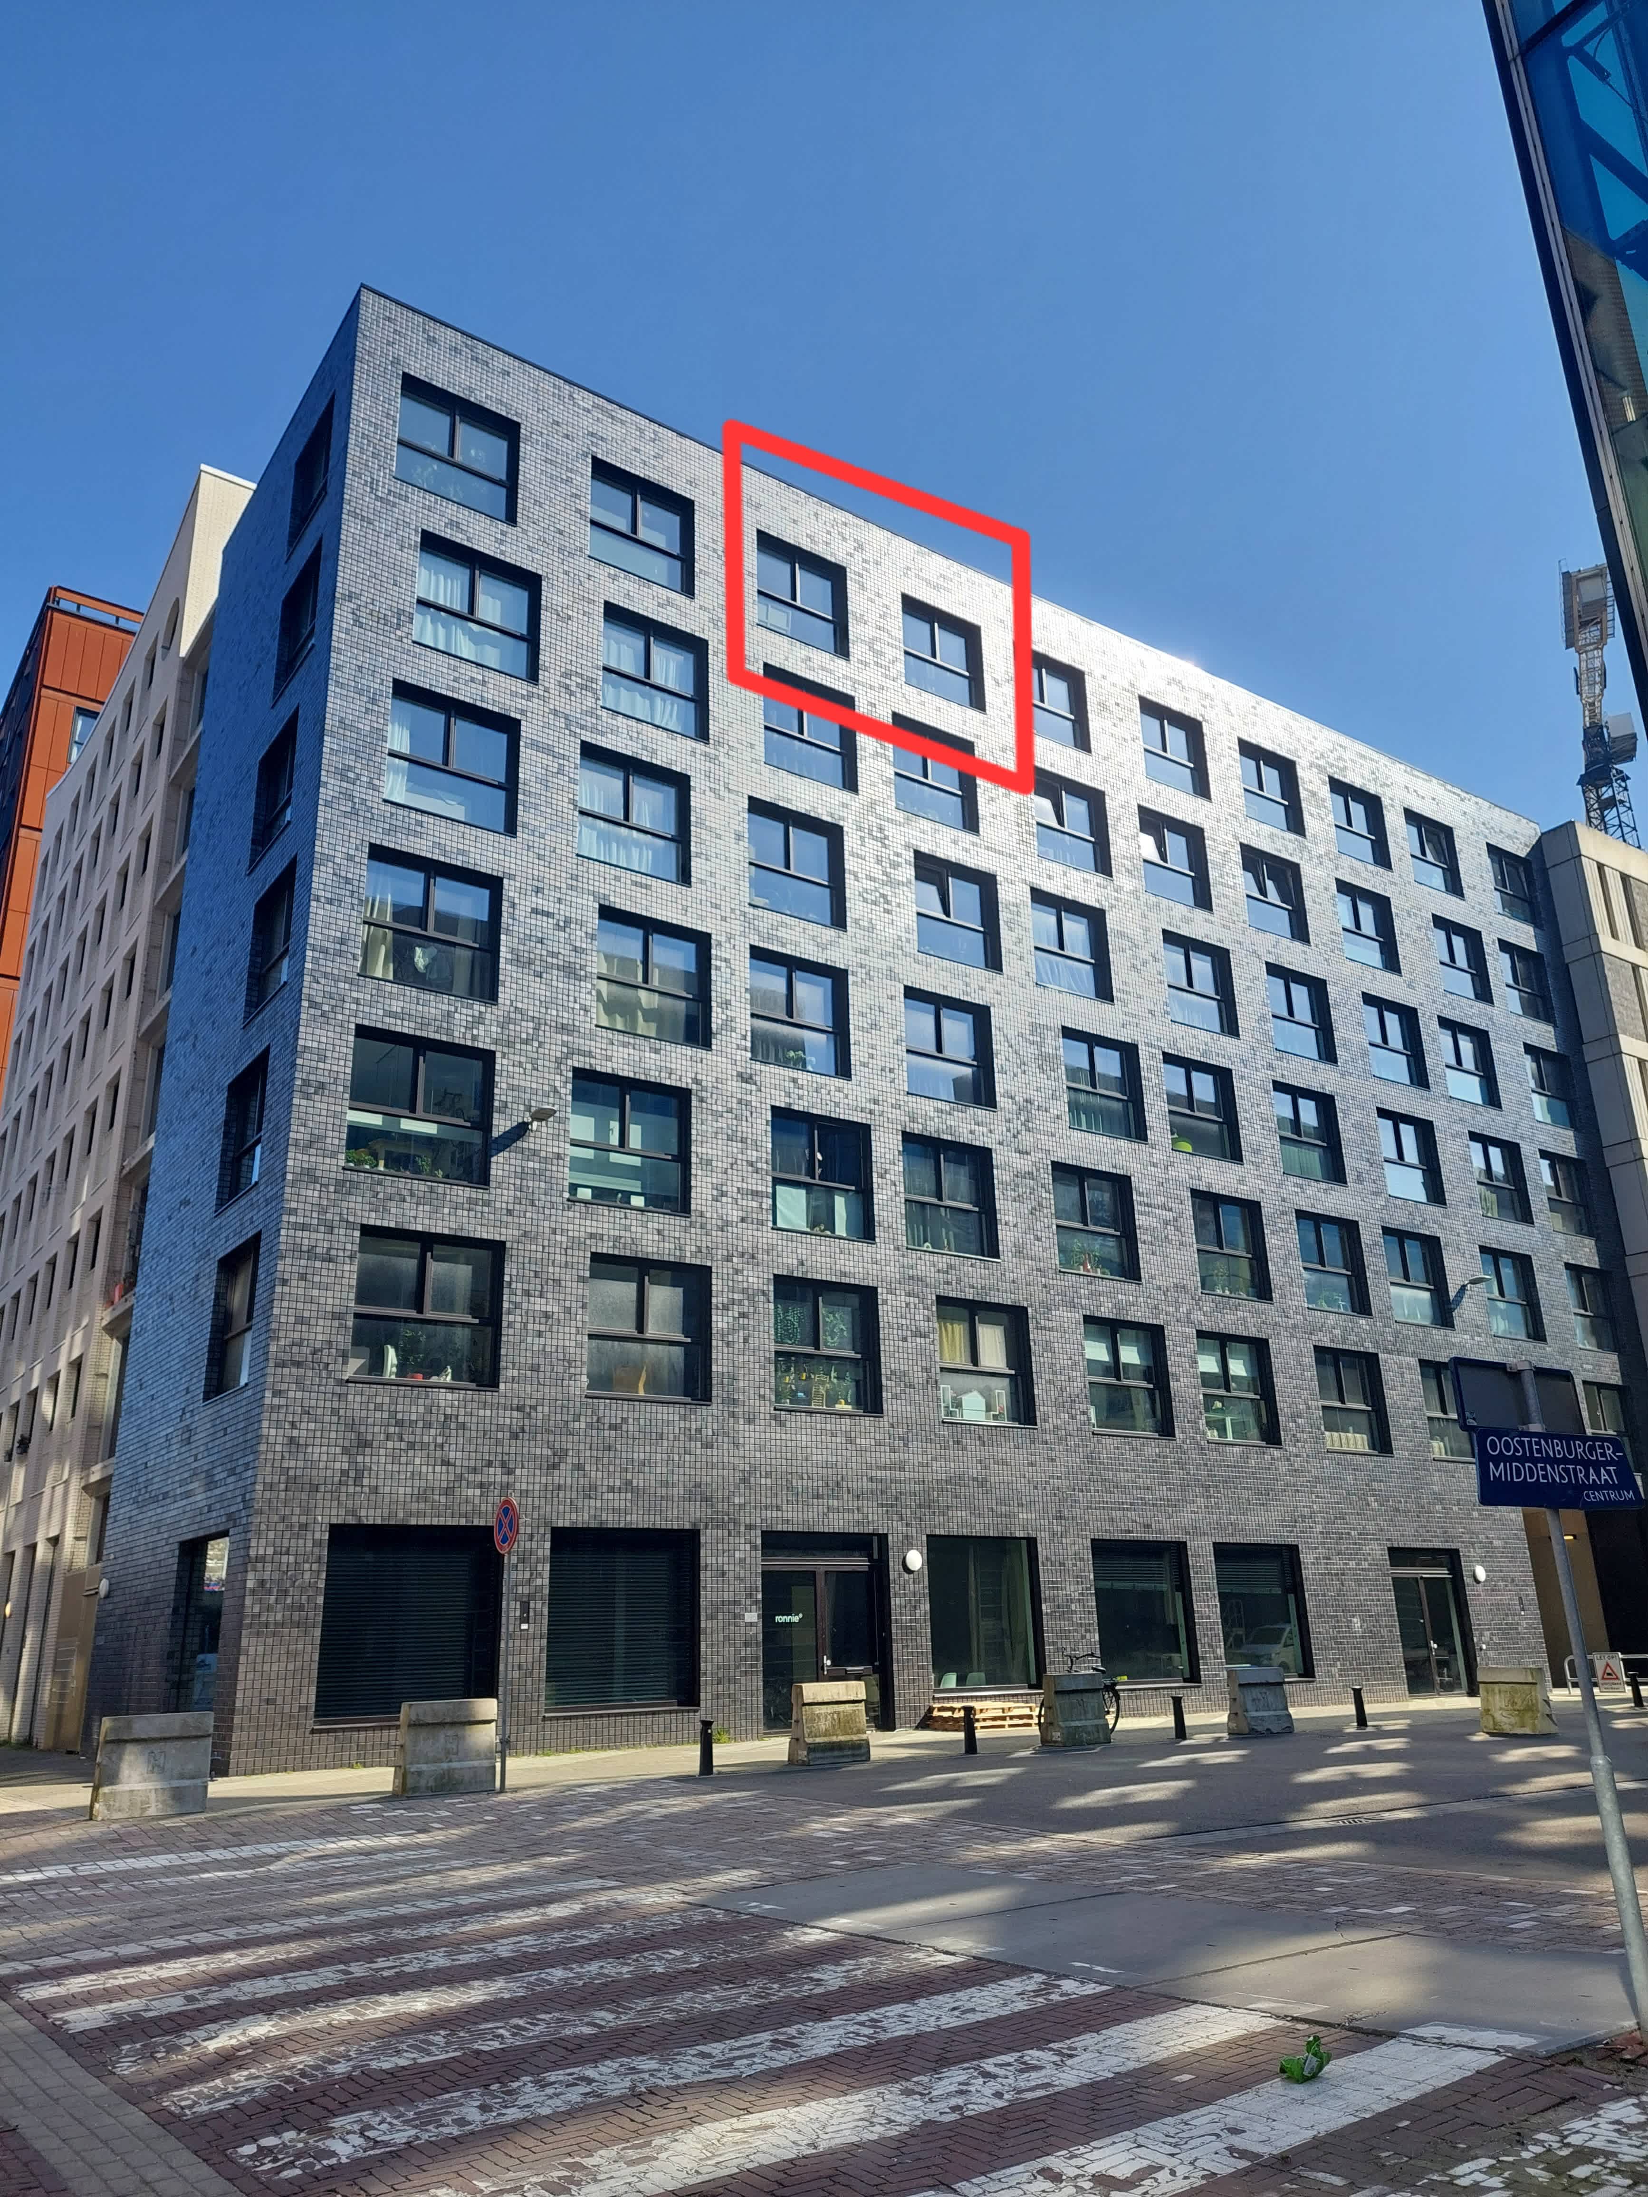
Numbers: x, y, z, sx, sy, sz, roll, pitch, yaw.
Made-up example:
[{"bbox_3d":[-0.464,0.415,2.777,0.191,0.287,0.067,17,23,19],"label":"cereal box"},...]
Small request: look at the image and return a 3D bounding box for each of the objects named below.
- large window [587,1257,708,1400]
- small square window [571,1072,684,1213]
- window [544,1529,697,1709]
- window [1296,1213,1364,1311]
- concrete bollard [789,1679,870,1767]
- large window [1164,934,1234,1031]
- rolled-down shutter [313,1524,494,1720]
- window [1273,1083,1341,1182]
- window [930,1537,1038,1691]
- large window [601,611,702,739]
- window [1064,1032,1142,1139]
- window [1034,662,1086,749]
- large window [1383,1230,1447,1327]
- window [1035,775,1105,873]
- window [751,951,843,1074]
[{"bbox_3d":[-2.753,3.648,24.755,2.150,2.130,0.250,12,-23,-34],"label":"large window"},{"bbox_3d":[-3.141,0.771,25.486,2.150,2.130,0.250,12,-23,-34],"label":"small square window"},{"bbox_3d":[-2.980,7.650,23.340,2.505,2.523,0.200,11,-22,-33],"label":"window"},{"bbox_3d":[11.528,3.793,36.209,2.220,2.220,0.200,12,-23,-33],"label":"window"},{"bbox_3d":[0.073,7.813,19.862,0.940,0.910,0.460,12,-23,-34],"label":"concrete bollard"},{"bbox_3d":[8.514,-2.588,36.247,2.220,2.220,0.200,12,-23,-33],"label":"large window"},{"bbox_3d":[-5.798,7.299,22.102,2.500,2.580,0.200,12,-23,-33],"label":"rolled-down shutter"},{"bbox_3d":[10.882,0.841,35.852,2.151,2.135,0.250,11,-22,-33],"label":"window"},{"bbox_3d":[2.719,8.792,27.082,2.451,2.523,0.250,11,-22,-33],"label":"window"},{"bbox_3d":[-3.091,-7.649,28.793,2.140,2.150,0.220,12,-22,-33],"label":"large window"},{"bbox_3d":[5.687,-0.229,32.675,2.140,2.150,0.220,12,-22,-33],"label":"window"},{"bbox_3d":[4.962,-8.827,35.169,2.140,2.150,0.220,12,-22,-33],"label":"window"},{"bbox_3d":[13.725,4.199,36.851,2.040,2.040,0.200,12,-23,-33],"label":"large window"},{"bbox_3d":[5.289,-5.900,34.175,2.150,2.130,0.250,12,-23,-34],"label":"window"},{"bbox_3d":[-0.456,-1.490,28.323,2.040,2.040,0.200,12,-23,-33],"label":"window"}]

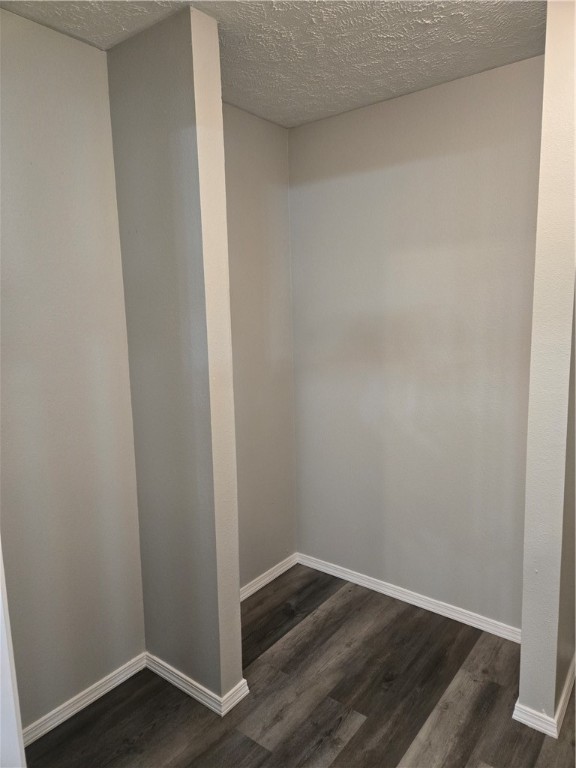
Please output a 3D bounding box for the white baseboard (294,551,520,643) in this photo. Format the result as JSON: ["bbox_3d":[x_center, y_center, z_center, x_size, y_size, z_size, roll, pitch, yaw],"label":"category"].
[{"bbox_3d":[0.567,1.073,2.612,1.325,0.057,0.015,5,10,38],"label":"white baseboard"}]

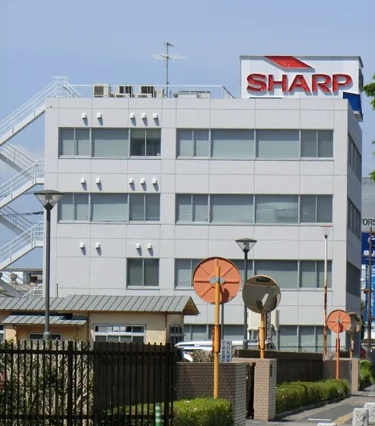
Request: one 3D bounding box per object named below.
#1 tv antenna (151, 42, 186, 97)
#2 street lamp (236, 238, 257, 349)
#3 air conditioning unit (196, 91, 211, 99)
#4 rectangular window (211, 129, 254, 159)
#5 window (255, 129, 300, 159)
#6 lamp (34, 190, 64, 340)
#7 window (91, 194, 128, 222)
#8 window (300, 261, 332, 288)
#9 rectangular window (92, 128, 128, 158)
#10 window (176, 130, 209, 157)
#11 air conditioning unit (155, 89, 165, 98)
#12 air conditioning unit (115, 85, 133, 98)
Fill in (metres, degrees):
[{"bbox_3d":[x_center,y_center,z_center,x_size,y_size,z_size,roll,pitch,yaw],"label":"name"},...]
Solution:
[{"bbox_3d":[-1.087,-8.190,182.544,1.900,3.300,1.600,0,-3,17],"label":"tv antenna"},{"bbox_3d":[1.675,3.158,90.500,0.610,4.841,0.610,0,-3,5],"label":"street lamp"},{"bbox_3d":[0.965,-6.623,181.481,0.762,0.600,0.400,0,-3,5],"label":"air conditioning unit"},{"bbox_3d":[2.585,-3.912,180.071,2.505,1.658,0.150,0,-3,5],"label":"rectangular window"},{"bbox_3d":[5.085,-3.863,177.764,2.398,1.598,0.150,0,-3,5],"label":"window"},{"bbox_3d":[-2.888,1.960,65.700,0.610,4.845,0.610,0,-3,5],"label":"lamp"},{"bbox_3d":[-4.411,-0.279,180.525,2.143,1.621,0.150,0,-3,5],"label":"window"},{"bbox_3d":[7.073,3.358,174.235,1.755,1.508,0.150,0,-2,5],"label":"window"},{"bbox_3d":[-4.252,-3.871,175.472,2.032,1.615,0.150,0,-2,5],"label":"rectangular window"},{"bbox_3d":[0.328,-3.906,178.197,1.841,1.613,0.150,0,-3,5],"label":"window"},{"bbox_3d":[-1.572,-6.633,178.372,0.507,0.600,0.380,0,-2,5],"label":"air conditioning unit"},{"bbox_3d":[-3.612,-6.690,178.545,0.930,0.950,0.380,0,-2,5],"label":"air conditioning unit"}]

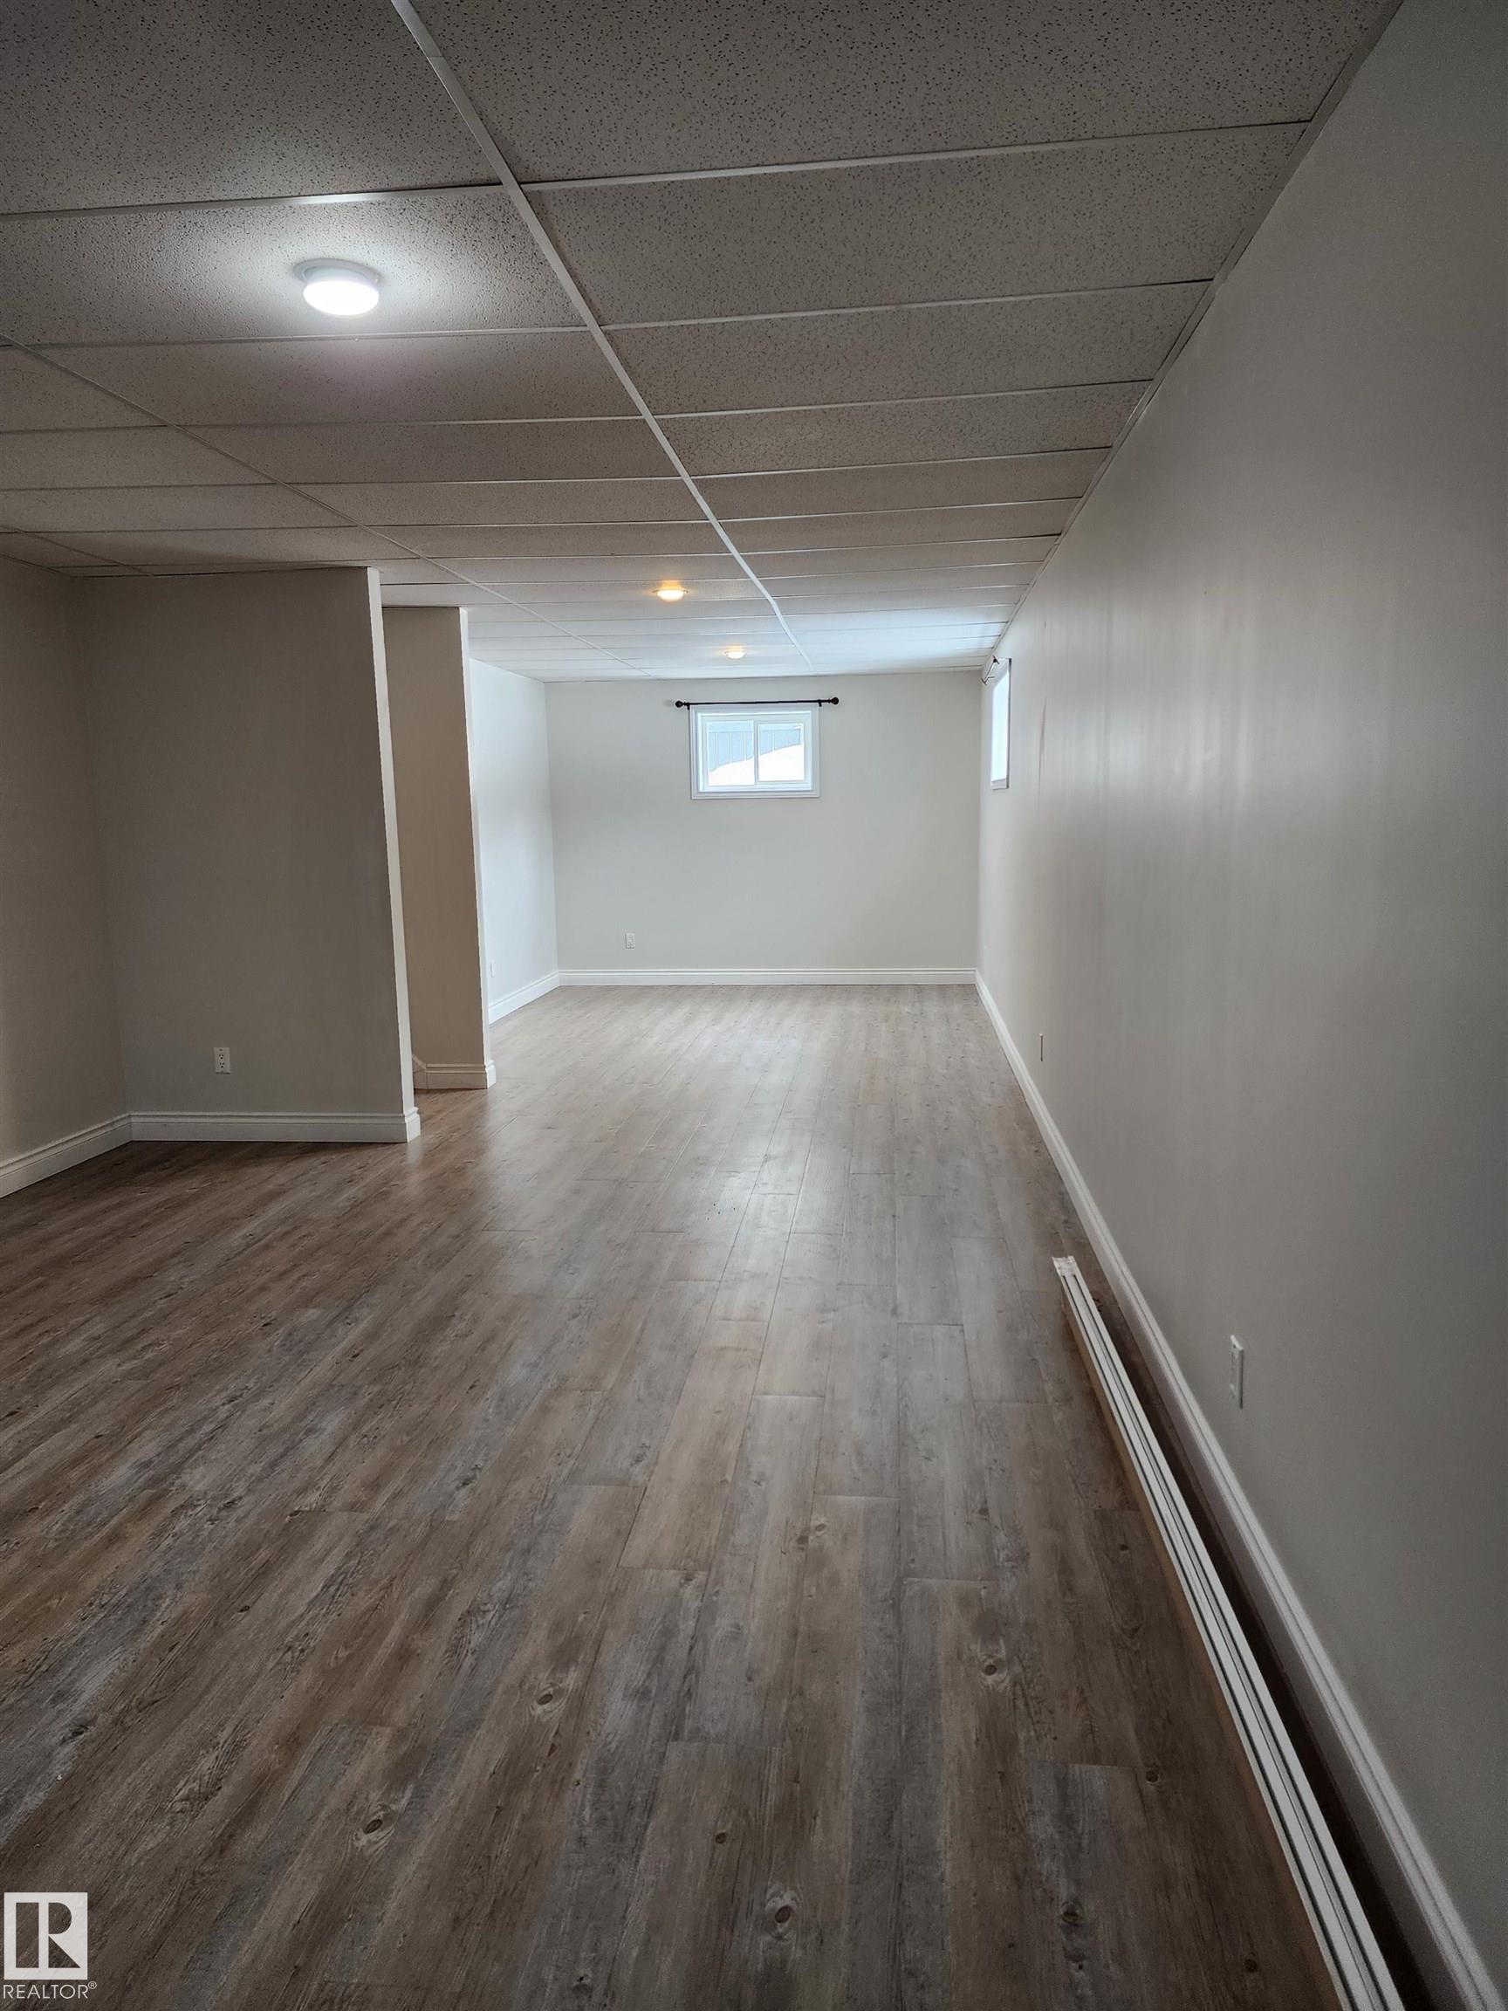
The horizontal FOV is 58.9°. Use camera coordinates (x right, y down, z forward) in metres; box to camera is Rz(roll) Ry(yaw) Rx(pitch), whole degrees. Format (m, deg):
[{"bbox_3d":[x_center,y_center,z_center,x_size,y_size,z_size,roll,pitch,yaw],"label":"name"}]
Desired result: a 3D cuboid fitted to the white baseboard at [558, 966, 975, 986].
[{"bbox_3d":[0.072,-0.216,10.320,3.267,0.126,0.022,0,8,6],"label":"white baseboard"}]

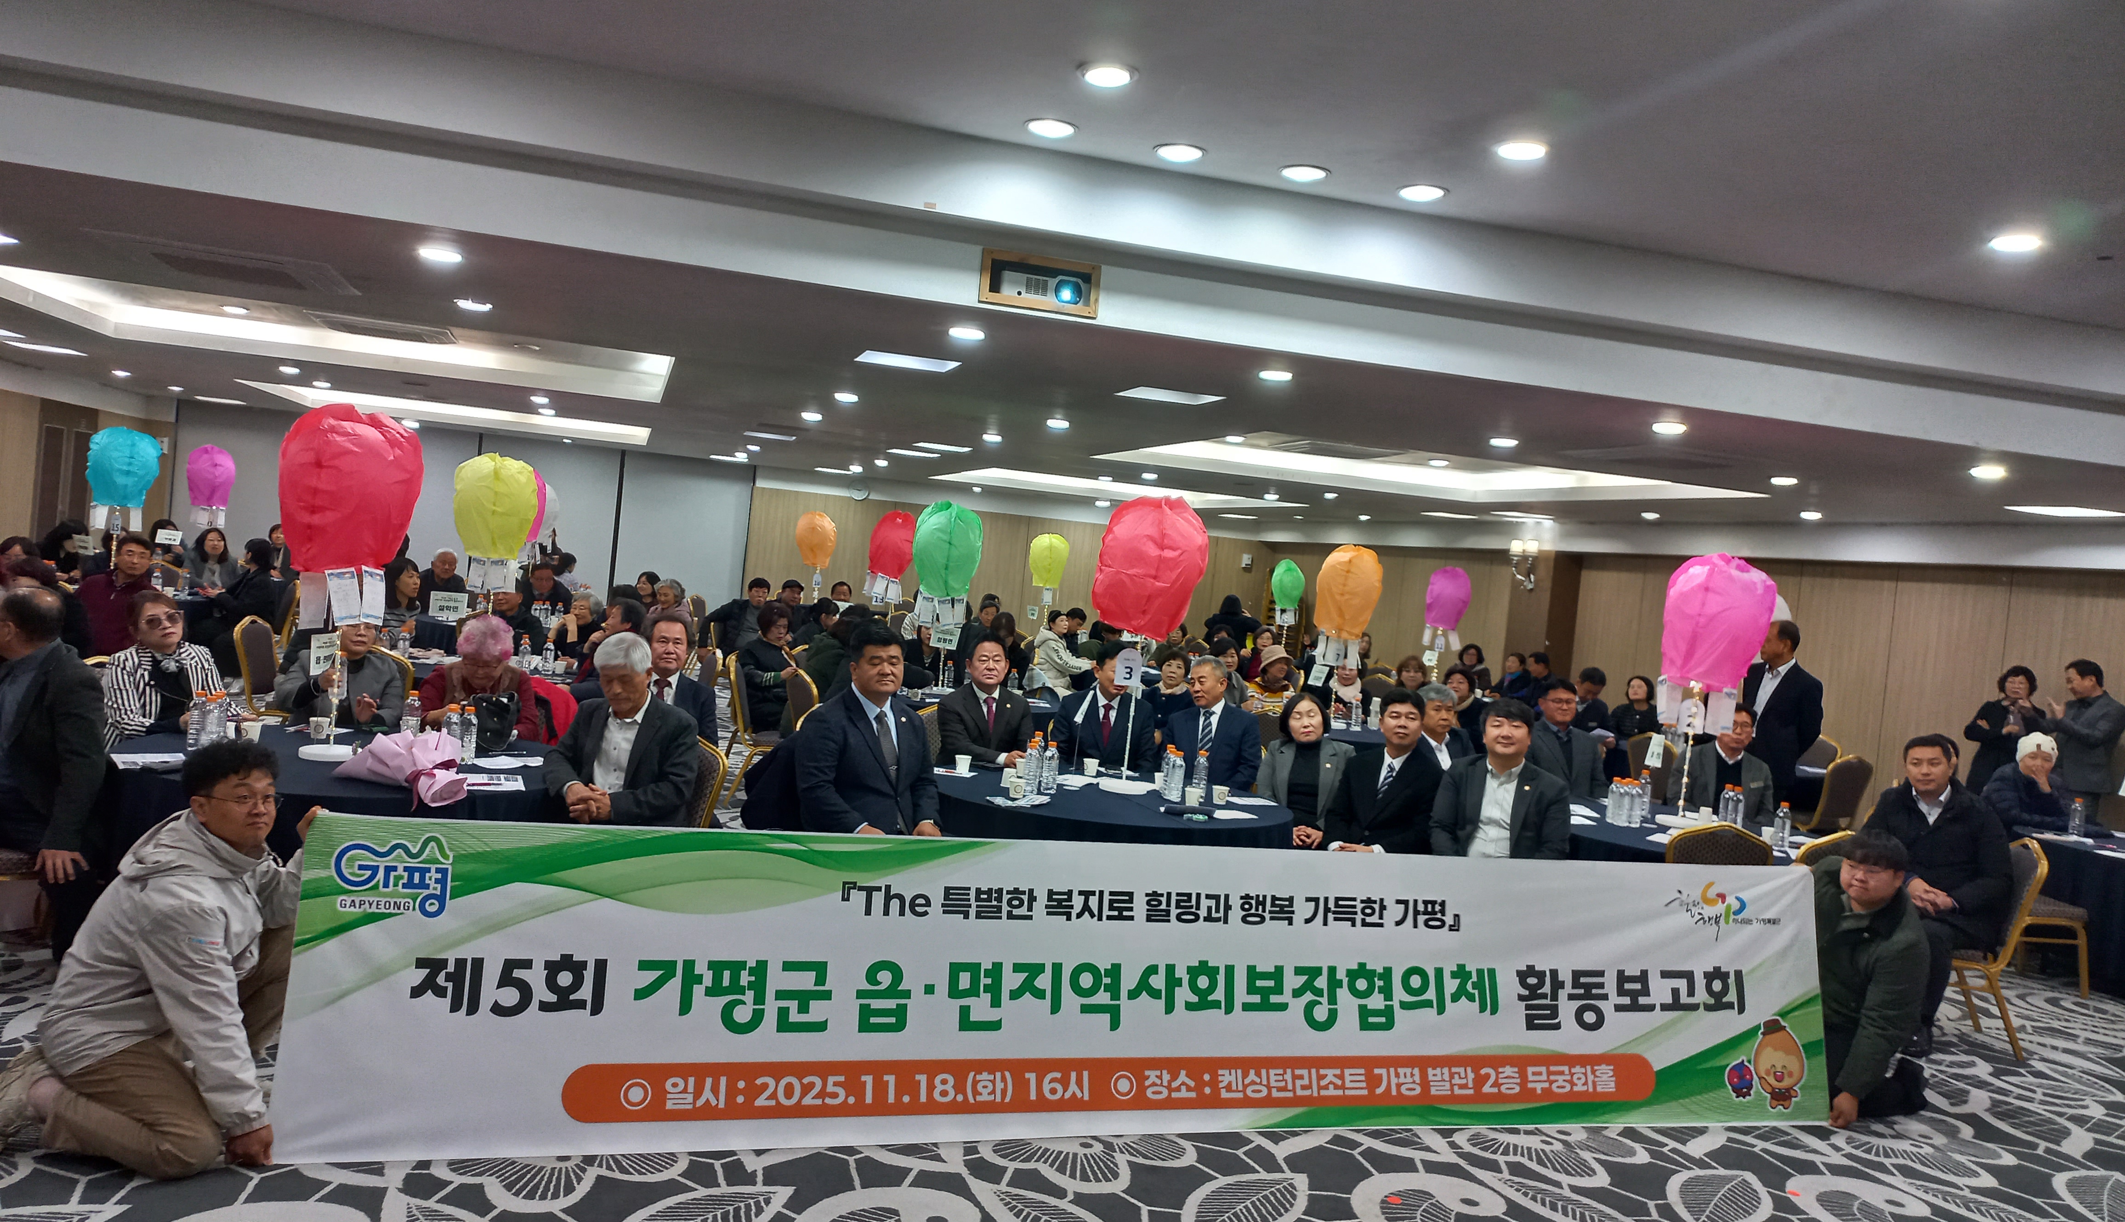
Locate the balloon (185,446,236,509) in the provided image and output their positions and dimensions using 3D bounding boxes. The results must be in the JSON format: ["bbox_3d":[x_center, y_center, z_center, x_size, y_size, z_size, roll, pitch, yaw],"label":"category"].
[{"bbox_3d":[-9.157,-1.446,16.500,0.510,0.650,0.510,5,2,-17],"label":"balloon"}]

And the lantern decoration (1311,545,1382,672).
[{"bbox_3d":[2.090,-0.030,11.200,0.490,0.880,0.490,5,2,-17],"label":"lantern decoration"}]

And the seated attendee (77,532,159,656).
[{"bbox_3d":[-5.855,0.203,9.328,0.550,1.320,0.800,5,2,-9],"label":"seated attendee"}]

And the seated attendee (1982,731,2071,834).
[{"bbox_3d":[5.538,1.343,8.669,0.580,1.270,0.800,4,2,-41],"label":"seated attendee"}]

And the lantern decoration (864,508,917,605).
[{"bbox_3d":[-1.749,-0.560,15.700,0.490,0.920,0.490,5,2,-17],"label":"lantern decoration"}]

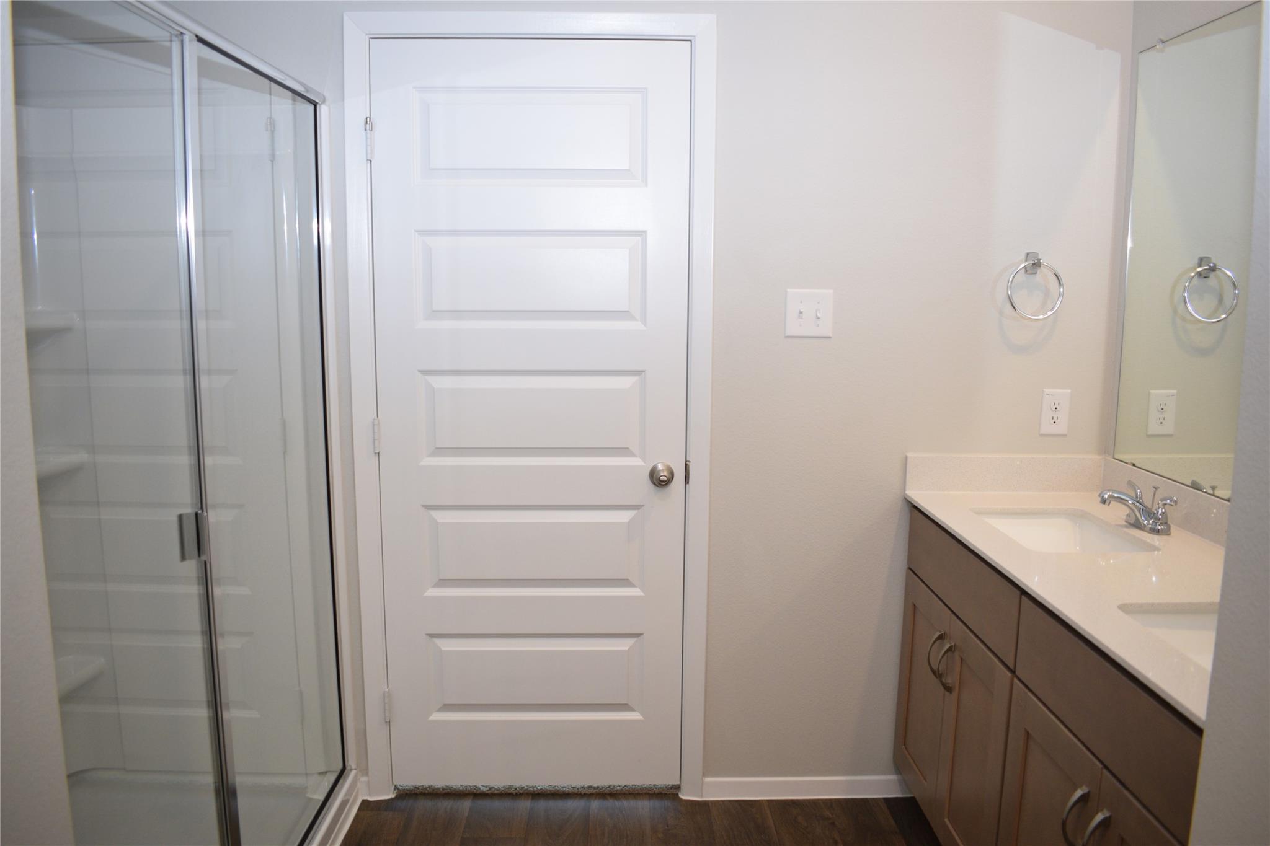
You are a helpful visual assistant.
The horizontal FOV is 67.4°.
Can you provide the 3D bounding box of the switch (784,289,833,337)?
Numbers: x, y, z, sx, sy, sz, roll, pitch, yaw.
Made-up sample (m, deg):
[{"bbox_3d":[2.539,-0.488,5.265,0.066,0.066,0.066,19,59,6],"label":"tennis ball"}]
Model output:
[{"bbox_3d":[0.460,-0.288,2.511,0.122,0.122,0.014,0,8,0],"label":"switch"}]

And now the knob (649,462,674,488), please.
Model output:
[{"bbox_3d":[0.072,0.143,2.544,0.064,0.064,0.065,0,8,0],"label":"knob"}]

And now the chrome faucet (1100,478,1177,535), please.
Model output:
[{"bbox_3d":[1.146,0.194,2.186,0.165,0.105,0.170,0,8,0],"label":"chrome faucet"}]

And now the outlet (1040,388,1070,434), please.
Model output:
[{"bbox_3d":[1.127,-0.029,2.555,0.074,0.120,0.009,0,8,0],"label":"outlet"}]

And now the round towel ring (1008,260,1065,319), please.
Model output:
[{"bbox_3d":[1.042,-0.350,2.475,0.149,0.157,0.050,0,8,0],"label":"round towel ring"}]

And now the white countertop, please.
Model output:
[{"bbox_3d":[1.006,0.308,1.845,0.555,0.030,1.510,0,8,0],"label":"white countertop"}]

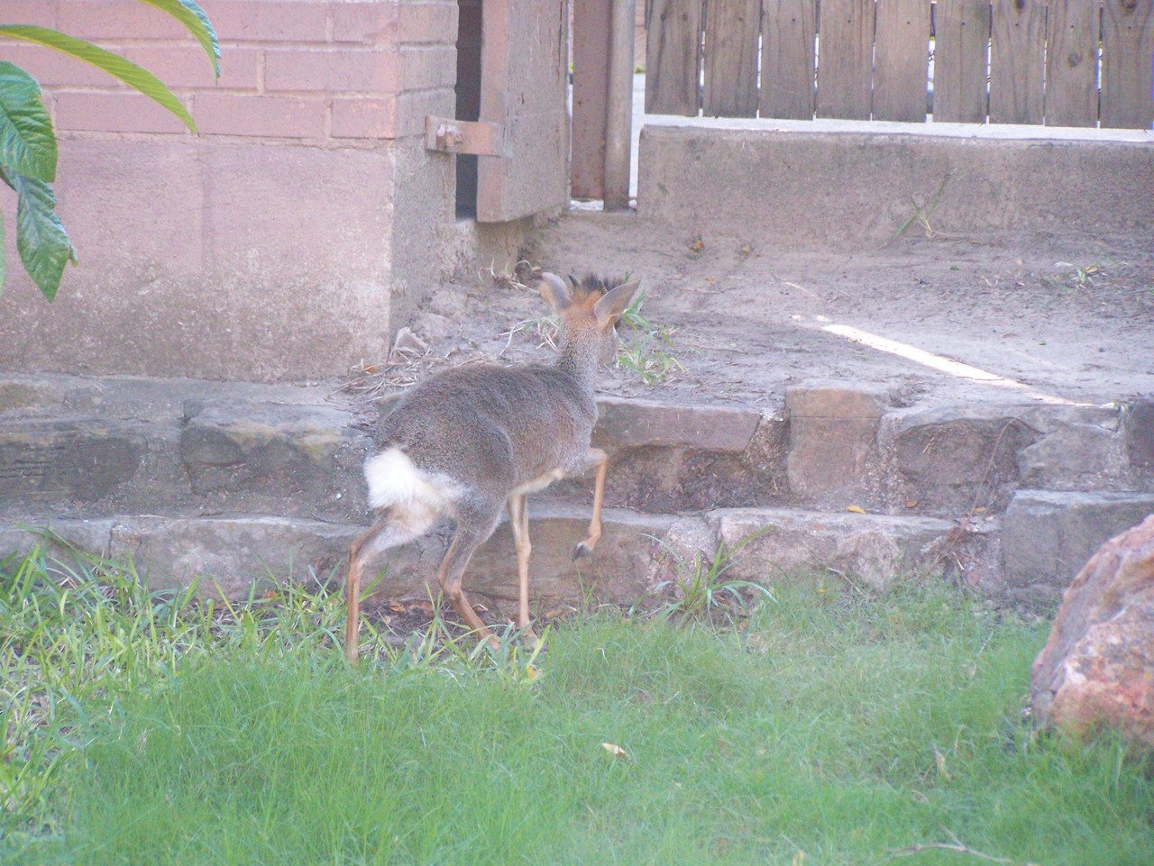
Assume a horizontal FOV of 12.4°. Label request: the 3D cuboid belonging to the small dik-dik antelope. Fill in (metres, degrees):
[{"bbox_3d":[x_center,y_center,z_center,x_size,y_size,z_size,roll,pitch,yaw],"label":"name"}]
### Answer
[{"bbox_3d":[-0.107,0.047,6.950,0.180,0.485,0.470,7,8,40],"label":"small dik-dik antelope"}]

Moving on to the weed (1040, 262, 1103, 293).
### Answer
[{"bbox_3d":[0.836,-0.262,8.950,0.100,0.045,0.090,2,6,0],"label":"weed"}]

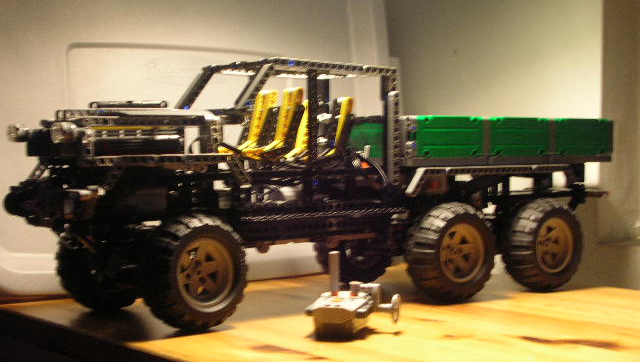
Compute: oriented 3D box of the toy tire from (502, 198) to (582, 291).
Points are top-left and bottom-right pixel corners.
[{"bbox_3d":[0.228,0.065,1.170,0.096,0.096,0.042,-1,3,-36],"label":"toy tire"}]

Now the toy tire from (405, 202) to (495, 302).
[{"bbox_3d":[0.125,0.068,1.094,0.096,0.096,0.042,-1,3,-36],"label":"toy tire"}]

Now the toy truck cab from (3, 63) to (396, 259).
[{"bbox_3d":[-0.101,-0.022,1.024,0.367,0.168,0.114,-1,3,-36],"label":"toy truck cab"}]

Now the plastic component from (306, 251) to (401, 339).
[{"bbox_3d":[0.029,0.091,0.931,0.066,0.060,0.068,0,2,10],"label":"plastic component"}]

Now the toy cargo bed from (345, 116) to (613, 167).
[{"bbox_3d":[0.168,-0.042,1.221,0.306,0.048,0.114,-1,3,-36],"label":"toy cargo bed"}]

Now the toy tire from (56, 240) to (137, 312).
[{"bbox_3d":[-0.195,0.068,1.056,0.096,0.096,0.042,-2,3,-42],"label":"toy tire"}]

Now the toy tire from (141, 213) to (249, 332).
[{"bbox_3d":[-0.102,0.073,0.929,0.096,0.096,0.042,-2,3,-42],"label":"toy tire"}]

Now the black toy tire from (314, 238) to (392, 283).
[{"bbox_3d":[0.035,0.063,1.226,0.096,0.096,0.042,-1,3,-36],"label":"black toy tire"}]

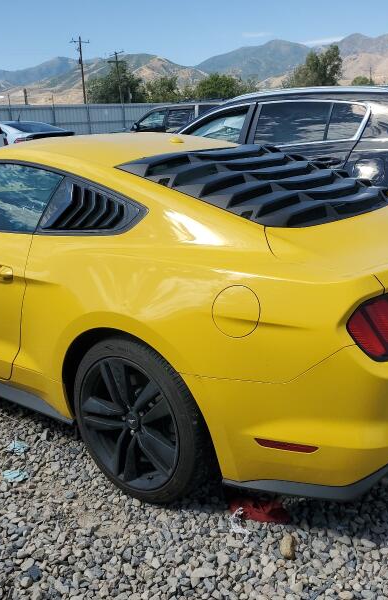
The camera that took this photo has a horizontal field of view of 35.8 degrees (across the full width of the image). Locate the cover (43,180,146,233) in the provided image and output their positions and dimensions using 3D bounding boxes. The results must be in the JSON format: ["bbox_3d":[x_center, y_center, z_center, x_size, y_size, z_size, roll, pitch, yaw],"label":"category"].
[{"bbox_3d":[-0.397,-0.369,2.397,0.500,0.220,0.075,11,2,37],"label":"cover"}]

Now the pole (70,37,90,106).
[{"bbox_3d":[-12.742,-24.896,69.517,2.200,10.310,0.350,-2,17,0],"label":"pole"}]

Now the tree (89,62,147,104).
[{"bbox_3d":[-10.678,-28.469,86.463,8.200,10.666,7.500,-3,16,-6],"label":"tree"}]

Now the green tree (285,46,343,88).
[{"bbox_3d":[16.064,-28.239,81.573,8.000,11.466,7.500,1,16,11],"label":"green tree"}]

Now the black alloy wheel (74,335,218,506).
[{"bbox_3d":[-0.202,0.472,2.486,0.690,0.690,0.260,11,21,36],"label":"black alloy wheel"}]

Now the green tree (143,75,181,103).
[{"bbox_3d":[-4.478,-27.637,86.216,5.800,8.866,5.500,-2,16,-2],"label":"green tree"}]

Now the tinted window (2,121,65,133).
[{"bbox_3d":[-4.280,-4.620,16.150,0.800,0.300,1.280,12,22,38],"label":"tinted window"}]

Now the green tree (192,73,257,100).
[{"bbox_3d":[3.634,-23.582,70.900,7.400,6.110,7.000,-2,17,0],"label":"green tree"}]

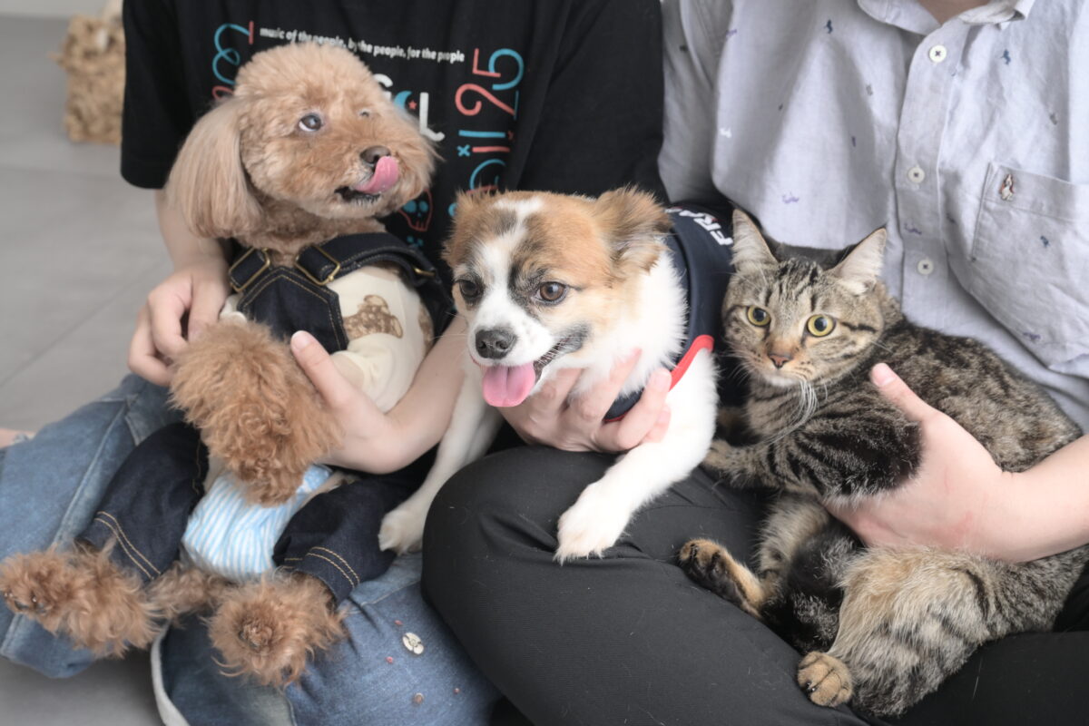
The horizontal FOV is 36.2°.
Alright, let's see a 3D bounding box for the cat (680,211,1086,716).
[{"bbox_3d":[0.235,0.049,1.125,0.326,0.286,0.219,-16,27,-34],"label":"cat"}]

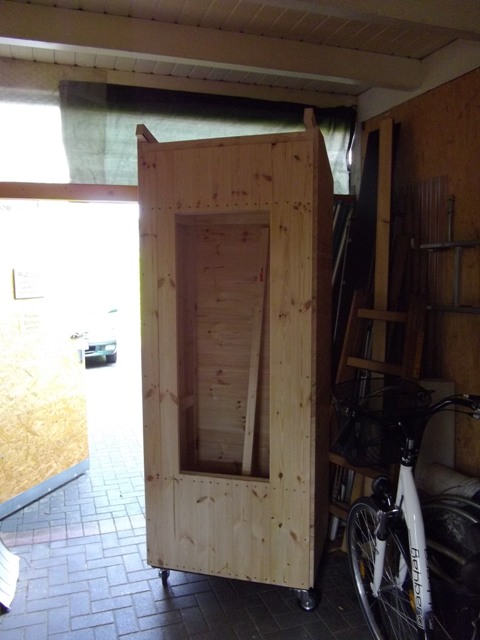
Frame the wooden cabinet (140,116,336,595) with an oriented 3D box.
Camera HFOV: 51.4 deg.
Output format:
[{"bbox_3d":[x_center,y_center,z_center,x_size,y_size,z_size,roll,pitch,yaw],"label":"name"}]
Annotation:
[{"bbox_3d":[0.021,0.184,2.779,0.890,2.280,0.690,1,5,15],"label":"wooden cabinet"}]

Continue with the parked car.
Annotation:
[{"bbox_3d":[-4.980,0.300,14.700,1.750,1.550,4.200,-2,5,-27],"label":"parked car"}]

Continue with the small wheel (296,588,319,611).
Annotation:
[{"bbox_3d":[0.339,1.378,2.460,0.095,0.105,0.050,2,5,24],"label":"small wheel"}]

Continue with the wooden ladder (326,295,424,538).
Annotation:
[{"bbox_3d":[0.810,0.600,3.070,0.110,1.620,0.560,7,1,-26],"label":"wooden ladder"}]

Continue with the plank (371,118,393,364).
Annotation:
[{"bbox_3d":[0.985,-0.030,3.490,0.100,2.840,0.030,1,-4,31],"label":"plank"}]

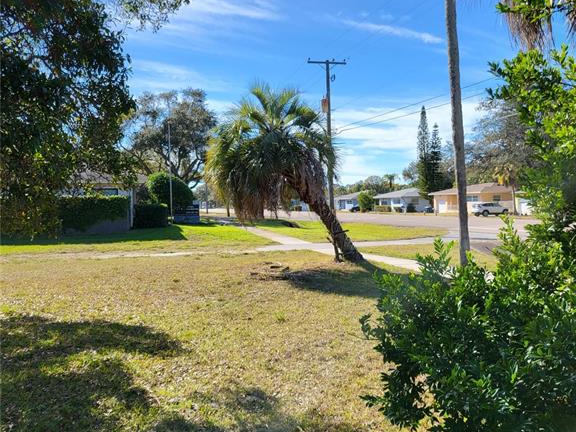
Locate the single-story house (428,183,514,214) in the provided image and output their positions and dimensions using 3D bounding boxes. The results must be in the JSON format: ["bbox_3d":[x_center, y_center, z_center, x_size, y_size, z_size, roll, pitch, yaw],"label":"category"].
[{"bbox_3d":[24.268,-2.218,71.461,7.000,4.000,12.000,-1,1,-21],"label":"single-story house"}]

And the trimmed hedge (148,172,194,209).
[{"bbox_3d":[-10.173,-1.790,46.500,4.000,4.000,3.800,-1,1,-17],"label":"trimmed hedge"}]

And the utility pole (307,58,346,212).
[{"bbox_3d":[2.571,-4.538,33.800,2.450,10.700,0.600,-1,1,-17],"label":"utility pole"}]

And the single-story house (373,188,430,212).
[{"bbox_3d":[19.768,-2.561,92.961,7.000,4.000,11.000,-1,1,-21],"label":"single-story house"}]

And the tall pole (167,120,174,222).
[{"bbox_3d":[-9.582,-3.635,43.500,0.120,8.500,0.120,-1,1,-17],"label":"tall pole"}]

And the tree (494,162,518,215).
[{"bbox_3d":[25.615,-3.167,62.000,3.100,6.100,3.000,-1,1,-17],"label":"tree"}]

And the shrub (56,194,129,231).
[{"bbox_3d":[-12.210,-0.126,33.600,4.600,2.400,1.000,-1,1,-17],"label":"shrub"}]

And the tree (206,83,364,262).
[{"bbox_3d":[-0.123,-1.193,14.600,4.350,4.950,3.600,-1,1,0],"label":"tree"}]

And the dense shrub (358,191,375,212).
[{"bbox_3d":[13.784,-2.546,93.500,2.850,3.900,2.800,-1,1,0],"label":"dense shrub"}]

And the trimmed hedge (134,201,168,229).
[{"bbox_3d":[-10.148,-0.037,39.300,2.600,1.850,1.400,-1,1,-17],"label":"trimmed hedge"}]

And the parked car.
[{"bbox_3d":[23.587,-0.864,62.484,4.600,1.660,1.850,-1,1,-17],"label":"parked car"}]

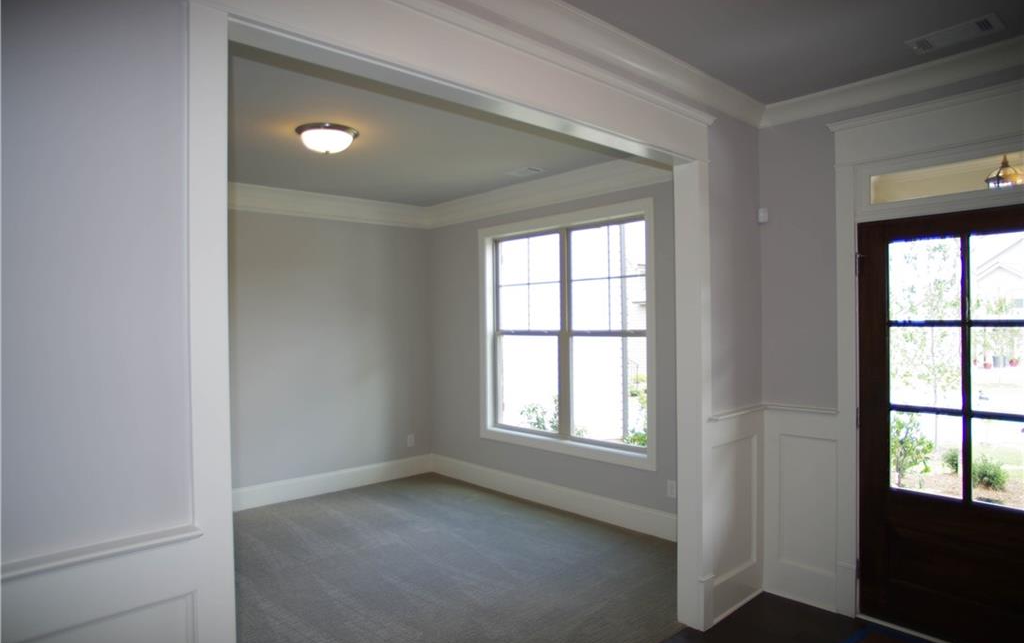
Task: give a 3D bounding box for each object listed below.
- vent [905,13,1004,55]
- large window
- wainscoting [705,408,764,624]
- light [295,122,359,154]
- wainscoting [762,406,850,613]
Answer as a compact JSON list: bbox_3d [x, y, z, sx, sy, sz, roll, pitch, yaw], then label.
[{"bbox_3d":[1.853,-1.191,2.497,0.196,0.020,0.303,-1,0,-42],"label":"vent"},{"bbox_3d":[0.374,0.105,4.942,0.120,1.941,1.955,-1,0,-42],"label":"large window"},{"bbox_3d":[1.223,1.011,3.204,0.637,1.061,0.045,-1,0,-42],"label":"wainscoting"},{"bbox_3d":[-1.126,-1.096,3.646,0.376,0.150,0.376,-1,0,0],"label":"light"},{"bbox_3d":[1.590,1.007,3.255,0.045,1.061,0.449,-1,0,-42],"label":"wainscoting"}]

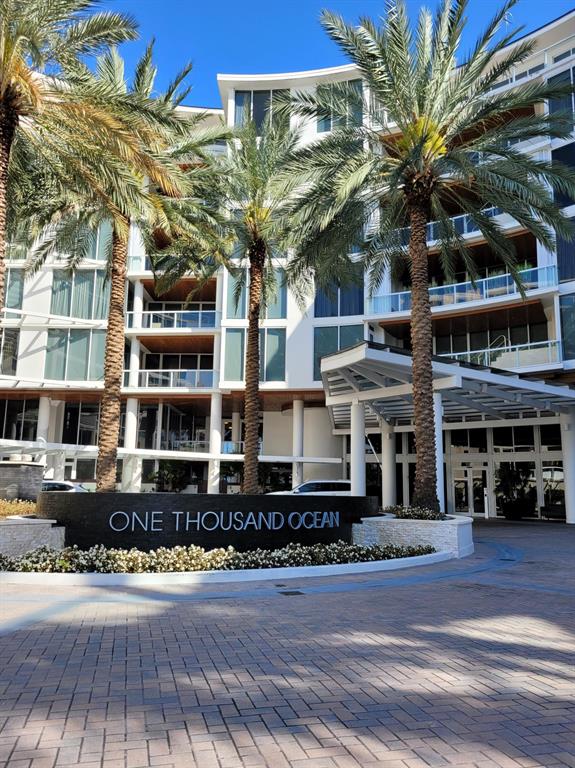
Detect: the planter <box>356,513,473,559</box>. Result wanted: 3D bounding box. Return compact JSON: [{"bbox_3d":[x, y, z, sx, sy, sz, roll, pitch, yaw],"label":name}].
[{"bbox_3d":[3.088,3.984,15.166,3.000,0.970,2.200,1,-9,0],"label":"planter"}]

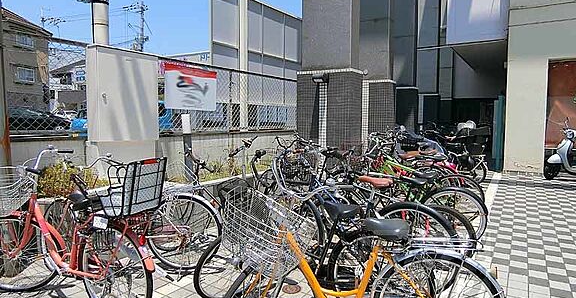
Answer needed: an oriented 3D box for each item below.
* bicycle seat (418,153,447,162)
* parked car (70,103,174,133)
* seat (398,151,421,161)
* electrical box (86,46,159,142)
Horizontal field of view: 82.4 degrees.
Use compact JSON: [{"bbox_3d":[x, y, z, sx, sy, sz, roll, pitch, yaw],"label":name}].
[{"bbox_3d":[2.420,0.143,5.500,0.300,0.120,0.210,2,4,31],"label":"bicycle seat"},{"bbox_3d":[-6.220,-0.845,12.523,1.500,1.650,3.500,2,4,35],"label":"parked car"},{"bbox_3d":[2.100,0.130,5.700,0.280,0.130,0.200,2,4,31],"label":"seat"},{"bbox_3d":[-2.130,-0.688,4.320,0.280,1.150,0.800,2,4,35],"label":"electrical box"}]

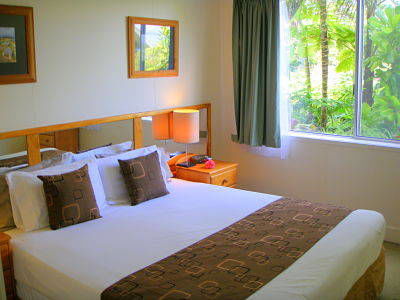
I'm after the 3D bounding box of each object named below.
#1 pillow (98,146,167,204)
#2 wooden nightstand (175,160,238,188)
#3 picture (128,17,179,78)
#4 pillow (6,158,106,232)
[{"bbox_3d":[-0.540,0.201,3.643,0.160,0.400,0.670,-20,-4,42],"label":"pillow"},{"bbox_3d":[0.087,0.412,4.368,0.405,0.523,0.508,8,14,37],"label":"wooden nightstand"},{"bbox_3d":[-0.400,-0.903,3.916,0.030,0.507,0.639,8,14,37],"label":"picture"},{"bbox_3d":[-0.970,0.309,3.050,0.670,0.410,0.160,-12,-6,-45],"label":"pillow"}]

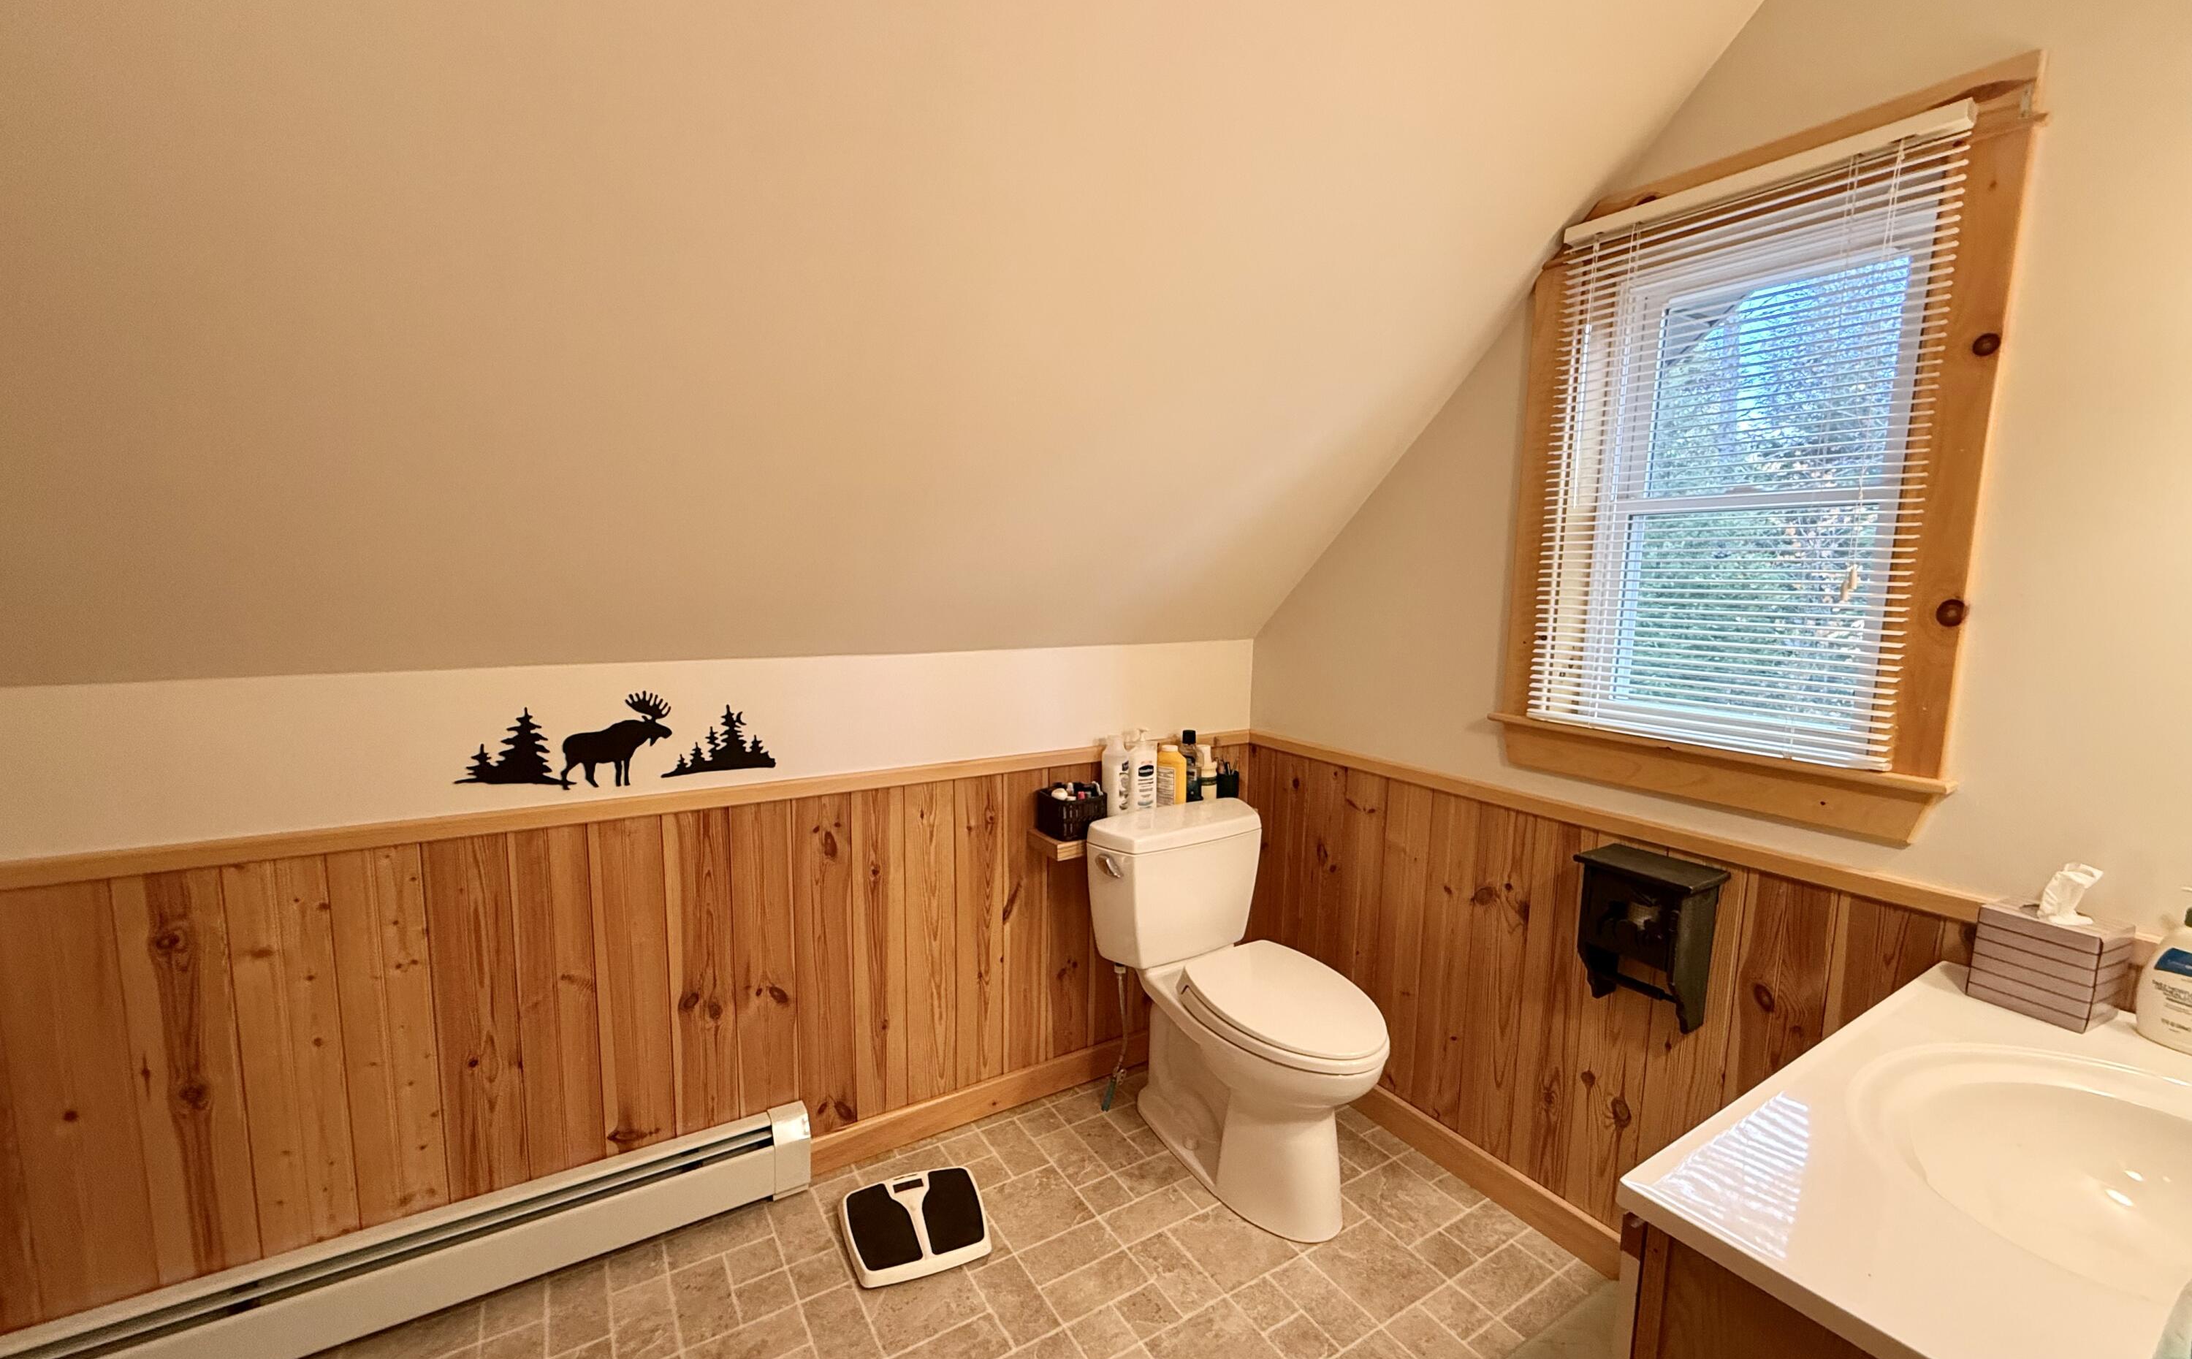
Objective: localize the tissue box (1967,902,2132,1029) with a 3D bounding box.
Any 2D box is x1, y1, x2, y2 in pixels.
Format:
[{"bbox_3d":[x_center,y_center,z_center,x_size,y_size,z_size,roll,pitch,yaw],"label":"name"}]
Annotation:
[{"bbox_3d":[1.277,0.378,1.187,0.110,0.127,0.114,-2,8,-26],"label":"tissue box"}]

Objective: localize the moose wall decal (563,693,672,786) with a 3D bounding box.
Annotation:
[{"bbox_3d":[-0.936,0.119,1.731,0.195,0.183,0.010,-3,8,-32],"label":"moose wall decal"}]

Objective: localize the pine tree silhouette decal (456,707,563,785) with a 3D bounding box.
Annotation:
[{"bbox_3d":[-1.078,0.132,1.643,0.186,0.151,0.010,-3,8,-32],"label":"pine tree silhouette decal"}]

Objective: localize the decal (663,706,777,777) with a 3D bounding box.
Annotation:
[{"bbox_3d":[-0.778,0.126,1.832,0.219,0.139,0.010,-3,8,-32],"label":"decal"}]

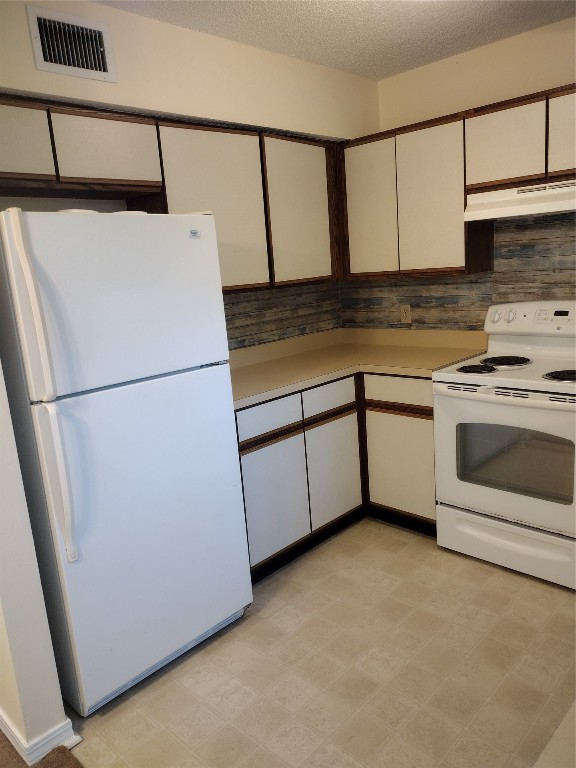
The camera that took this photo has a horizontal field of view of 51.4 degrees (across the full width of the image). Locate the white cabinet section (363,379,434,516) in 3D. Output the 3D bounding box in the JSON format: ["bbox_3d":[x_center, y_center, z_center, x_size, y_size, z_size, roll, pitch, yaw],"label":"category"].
[{"bbox_3d":[0.752,0.272,3.268,0.411,0.722,0.500,7,16,44],"label":"white cabinet section"}]

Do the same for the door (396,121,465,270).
[{"bbox_3d":[0.733,-0.934,3.050,0.379,0.687,0.035,7,16,44],"label":"door"}]

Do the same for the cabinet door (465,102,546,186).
[{"bbox_3d":[0.997,-1.090,2.742,0.374,0.297,0.035,7,16,44],"label":"cabinet door"}]

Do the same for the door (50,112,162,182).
[{"bbox_3d":[-0.705,-0.919,2.358,0.035,0.222,0.451,7,16,44],"label":"door"}]

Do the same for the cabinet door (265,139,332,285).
[{"bbox_3d":[0.056,-0.903,3.152,0.035,0.687,0.451,7,16,44],"label":"cabinet door"}]

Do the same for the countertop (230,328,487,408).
[{"bbox_3d":[0.213,-0.110,3.136,1.065,0.150,1.550,7,16,44],"label":"countertop"}]

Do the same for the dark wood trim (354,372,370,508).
[{"bbox_3d":[0.411,0.305,3.286,0.045,0.749,0.061,7,16,44],"label":"dark wood trim"}]

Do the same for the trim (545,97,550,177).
[{"bbox_3d":[1.118,-1.059,2.573,0.015,0.329,0.020,7,16,44],"label":"trim"}]

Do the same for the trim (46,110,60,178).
[{"bbox_3d":[-0.857,-0.864,2.177,0.020,0.248,0.016,7,16,44],"label":"trim"}]

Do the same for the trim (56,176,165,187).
[{"bbox_3d":[-0.689,-0.795,2.362,0.020,0.021,0.448,7,16,44],"label":"trim"}]

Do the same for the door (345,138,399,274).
[{"bbox_3d":[0.472,-0.966,3.301,0.337,0.687,0.035,7,16,44],"label":"door"}]

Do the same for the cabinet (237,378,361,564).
[{"bbox_3d":[-0.122,0.372,3.183,0.600,0.743,0.850,7,16,44],"label":"cabinet"}]

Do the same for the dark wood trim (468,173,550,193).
[{"bbox_3d":[0.996,-0.910,2.735,0.377,0.044,0.020,7,16,44],"label":"dark wood trim"}]

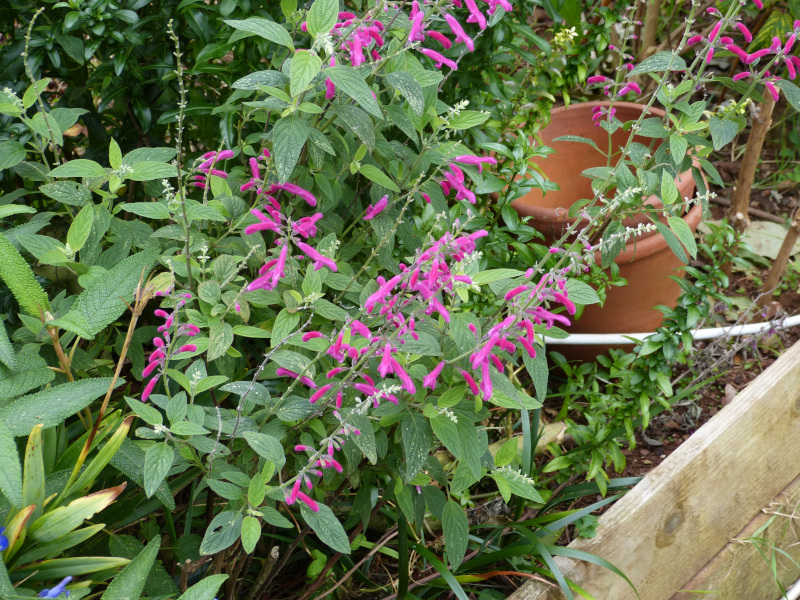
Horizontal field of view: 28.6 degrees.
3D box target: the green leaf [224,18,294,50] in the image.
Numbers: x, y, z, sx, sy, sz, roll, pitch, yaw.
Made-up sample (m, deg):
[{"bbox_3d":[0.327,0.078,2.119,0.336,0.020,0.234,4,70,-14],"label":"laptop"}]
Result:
[{"bbox_3d":[-0.140,-0.265,1.570,0.077,0.012,0.027,23,45,-6],"label":"green leaf"}]

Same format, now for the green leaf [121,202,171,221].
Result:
[{"bbox_3d":[-0.282,-0.098,1.740,0.057,0.008,0.021,12,46,-6],"label":"green leaf"}]

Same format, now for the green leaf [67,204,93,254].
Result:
[{"bbox_3d":[-0.339,-0.075,1.660,0.022,0.009,0.056,23,73,-12],"label":"green leaf"}]

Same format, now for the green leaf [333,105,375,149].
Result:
[{"bbox_3d":[-0.043,-0.160,1.450,0.026,0.009,0.053,-34,76,-34],"label":"green leaf"}]

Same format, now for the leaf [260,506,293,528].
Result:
[{"bbox_3d":[-0.124,0.219,1.580,0.038,0.007,0.018,27,44,12],"label":"leaf"}]

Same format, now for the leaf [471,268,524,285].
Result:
[{"bbox_3d":[0.091,-0.022,1.480,0.050,0.009,0.021,-13,32,-9],"label":"leaf"}]

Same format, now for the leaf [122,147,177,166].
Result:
[{"bbox_3d":[-0.258,-0.147,1.620,0.056,0.009,0.027,-9,38,-8],"label":"leaf"}]

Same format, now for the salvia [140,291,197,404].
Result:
[{"bbox_3d":[-0.214,0.044,1.460,0.053,0.098,0.048,0,33,0],"label":"salvia"}]

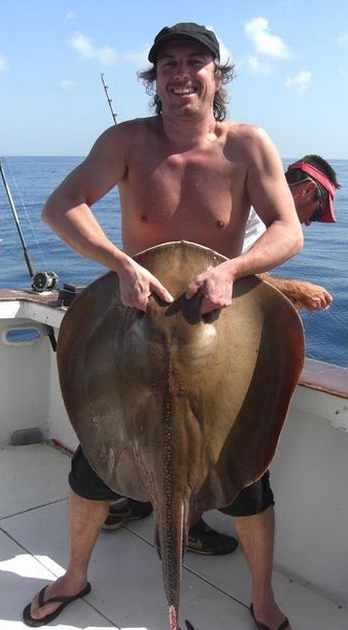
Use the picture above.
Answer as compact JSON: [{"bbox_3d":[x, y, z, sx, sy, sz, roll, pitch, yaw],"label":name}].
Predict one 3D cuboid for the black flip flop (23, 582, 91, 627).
[{"bbox_3d":[-0.397,0.959,2.355,0.102,0.060,0.275,11,16,38],"label":"black flip flop"}]

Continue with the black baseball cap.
[{"bbox_3d":[0.031,-0.769,1.958,0.190,0.120,0.255,1,7,10],"label":"black baseball cap"}]

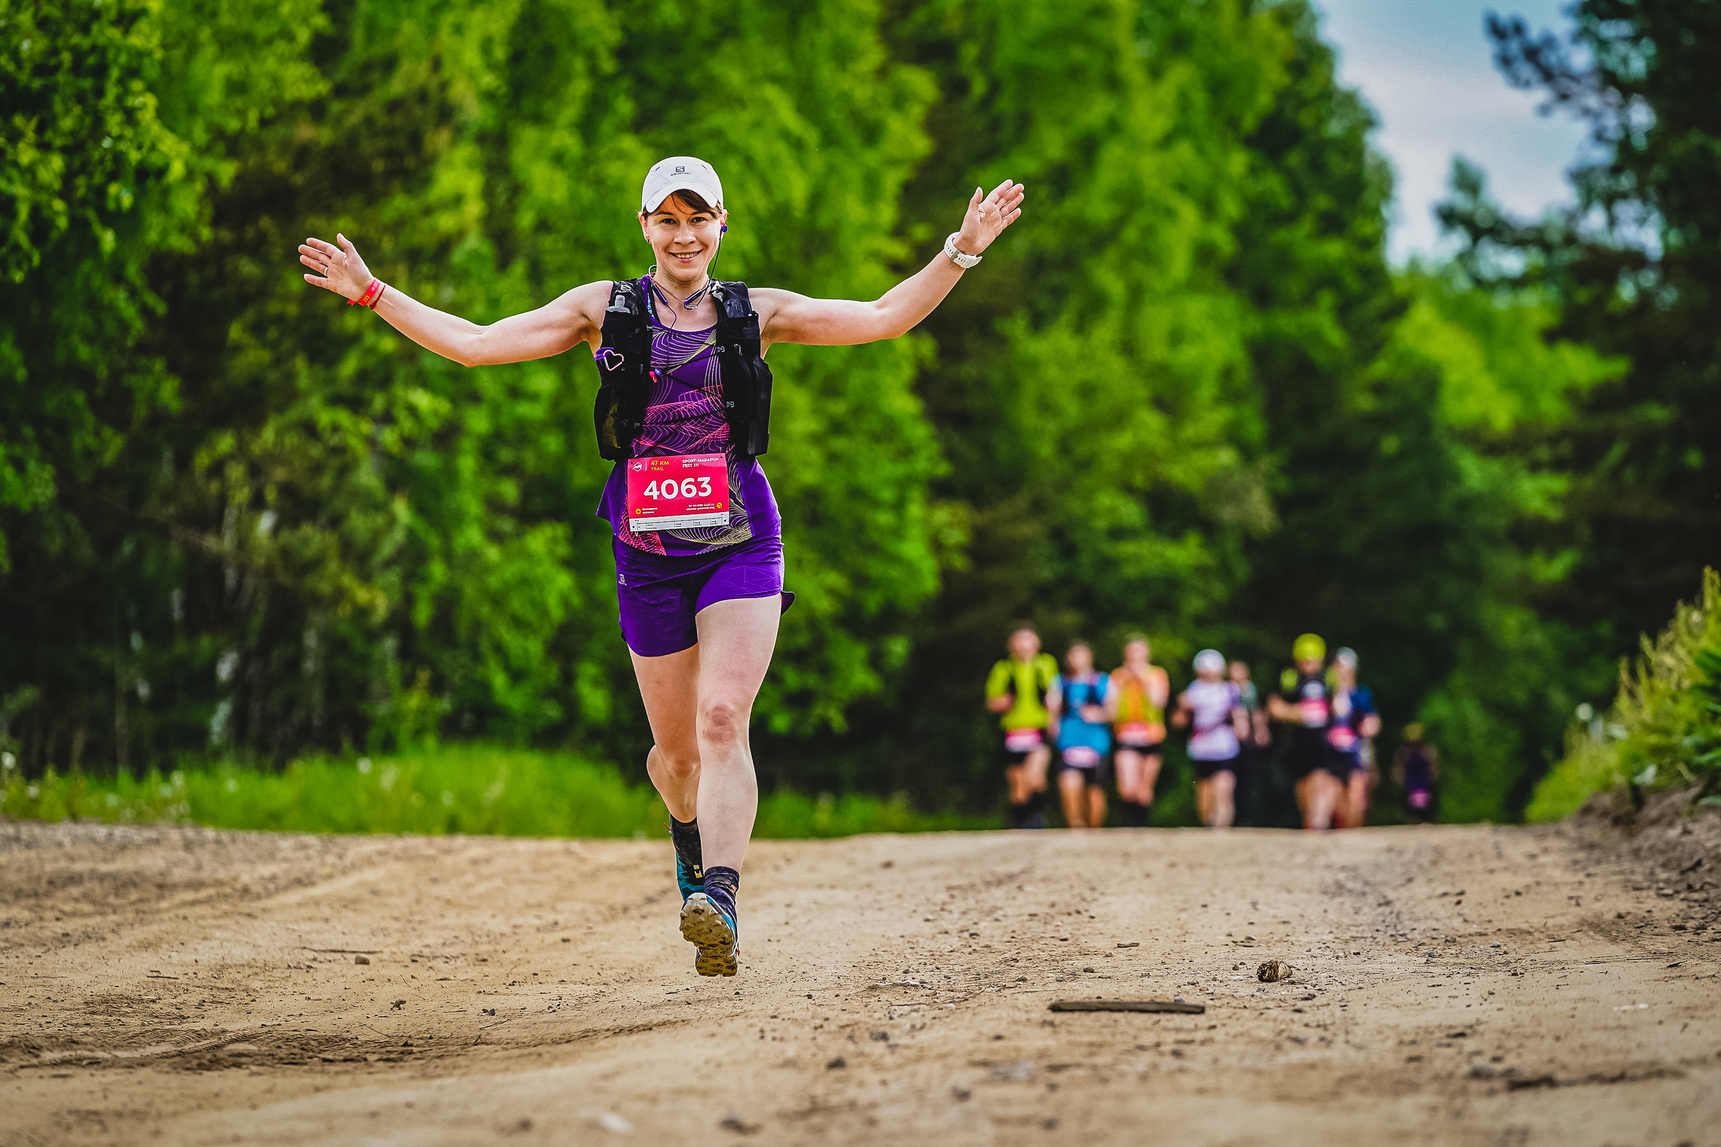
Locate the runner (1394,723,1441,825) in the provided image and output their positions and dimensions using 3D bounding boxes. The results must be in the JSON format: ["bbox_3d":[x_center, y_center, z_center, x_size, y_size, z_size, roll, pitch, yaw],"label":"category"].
[{"bbox_3d":[5.800,2.420,92.500,0.520,1.710,0.550,0,-1,2],"label":"runner"}]

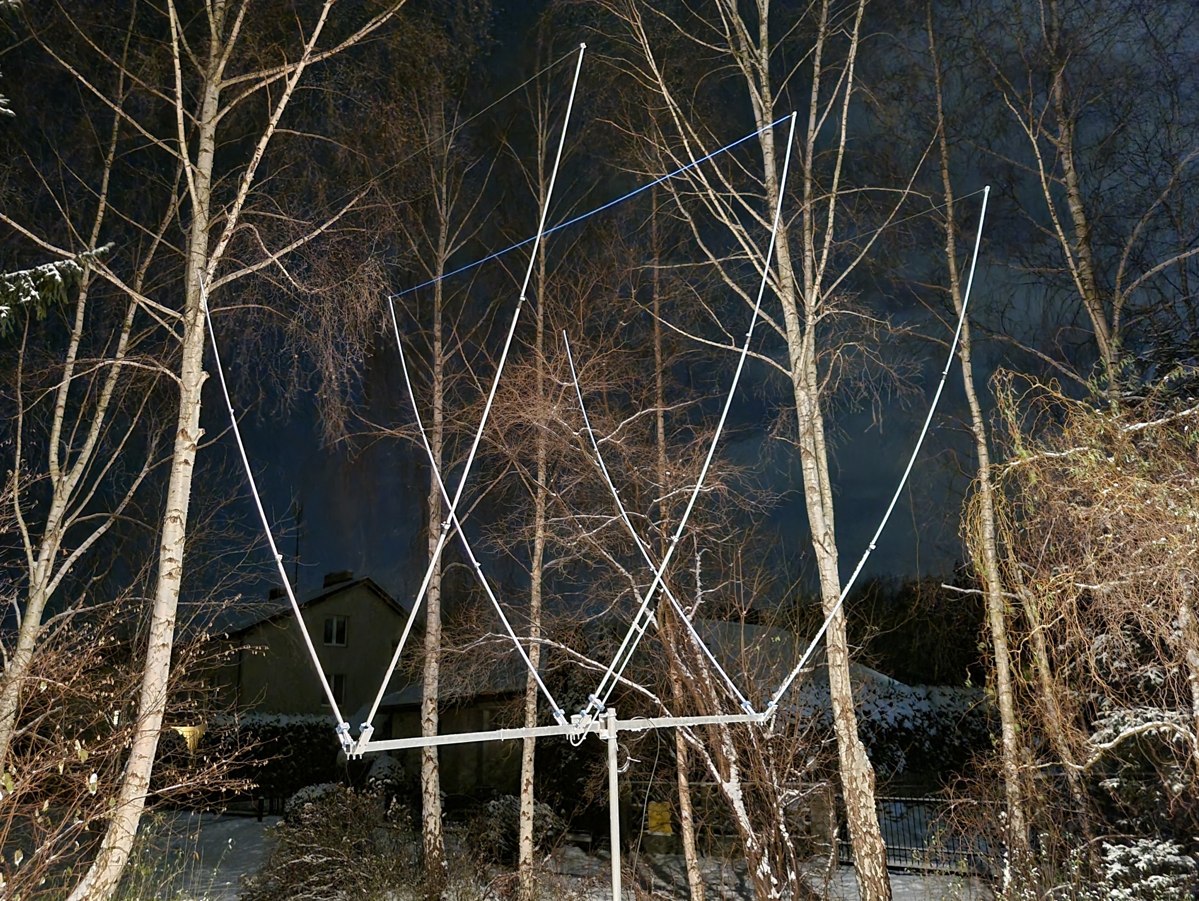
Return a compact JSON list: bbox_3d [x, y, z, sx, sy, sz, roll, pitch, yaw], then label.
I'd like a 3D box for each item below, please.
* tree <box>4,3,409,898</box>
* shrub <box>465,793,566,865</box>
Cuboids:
[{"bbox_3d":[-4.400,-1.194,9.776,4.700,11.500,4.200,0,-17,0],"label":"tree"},{"bbox_3d":[-1.200,5.335,12.799,1.400,0.950,1.300,0,-17,0],"label":"shrub"}]

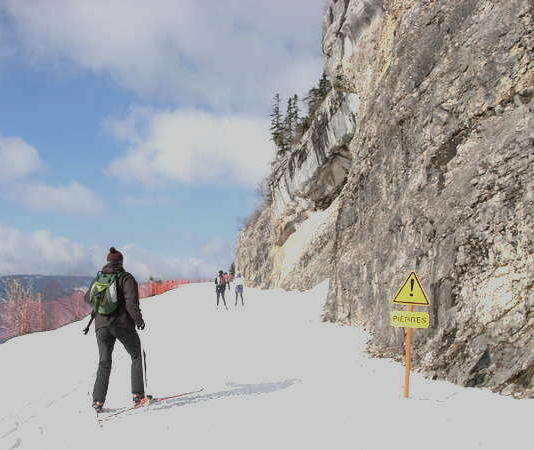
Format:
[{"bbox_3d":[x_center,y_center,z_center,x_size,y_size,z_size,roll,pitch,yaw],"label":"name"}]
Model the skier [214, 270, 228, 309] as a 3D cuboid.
[{"bbox_3d":[-2.244,3.099,32.000,0.600,1.740,0.580,0,-5,-2],"label":"skier"}]

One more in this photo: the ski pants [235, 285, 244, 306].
[{"bbox_3d":[-1.336,3.425,32.000,0.420,1.030,0.380,0,-5,-2],"label":"ski pants"}]

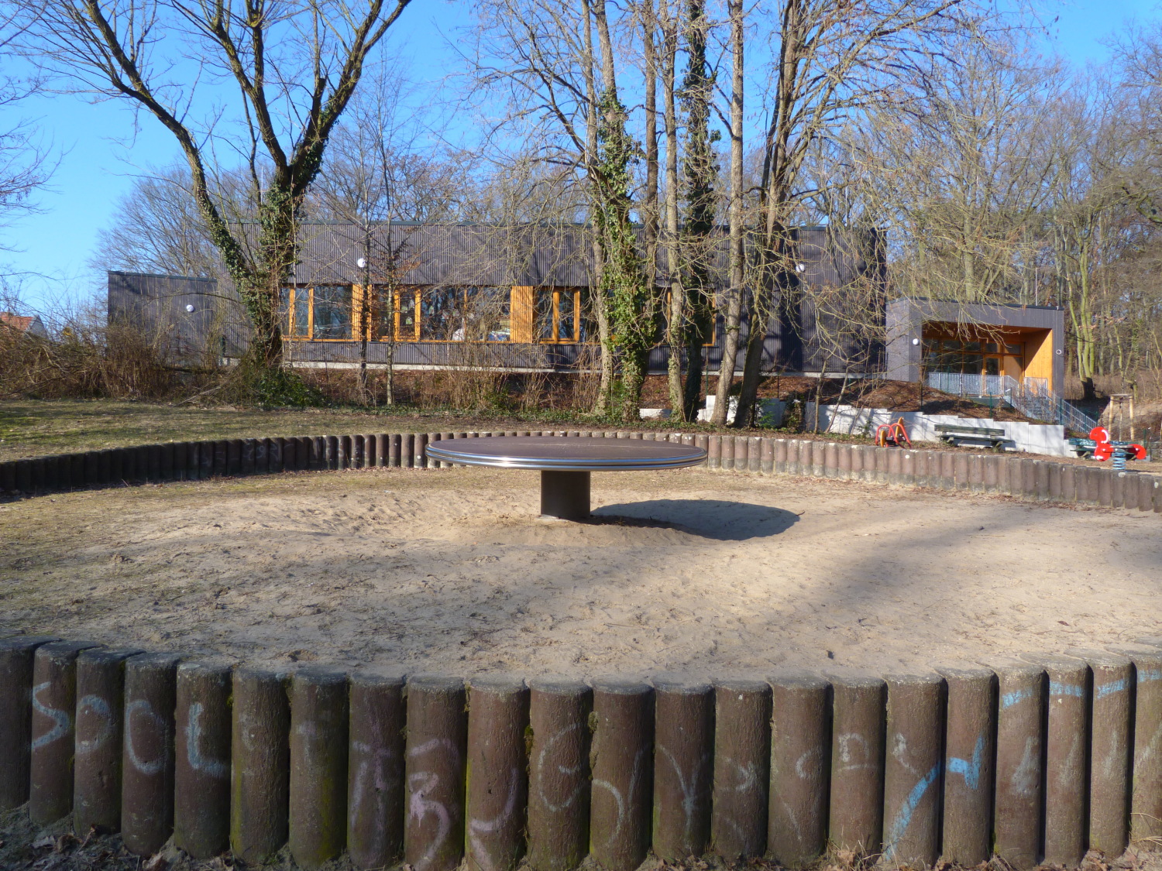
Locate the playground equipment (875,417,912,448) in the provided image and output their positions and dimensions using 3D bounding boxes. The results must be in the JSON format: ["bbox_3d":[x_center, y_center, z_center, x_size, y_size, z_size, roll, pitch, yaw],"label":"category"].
[{"bbox_3d":[6.600,-0.060,18.400,0.750,0.680,0.850,1,0,18],"label":"playground equipment"}]

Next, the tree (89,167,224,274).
[{"bbox_3d":[-22.000,-8.000,47.000,8.800,12.000,8.400,1,0,0],"label":"tree"}]

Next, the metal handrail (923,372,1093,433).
[{"bbox_3d":[20.300,-1.400,40.700,7.600,3.100,3.200,1,0,-22],"label":"metal handrail"}]

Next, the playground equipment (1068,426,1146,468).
[{"bbox_3d":[8.600,0.200,14.000,0.930,0.750,0.360,1,0,12],"label":"playground equipment"}]

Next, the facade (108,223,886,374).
[{"bbox_3d":[-3.100,-4.850,36.300,28.000,5.300,11.500,1,0,4],"label":"facade"}]

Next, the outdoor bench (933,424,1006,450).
[{"bbox_3d":[10.950,0.090,24.450,1.950,0.680,0.620,1,0,0],"label":"outdoor bench"}]

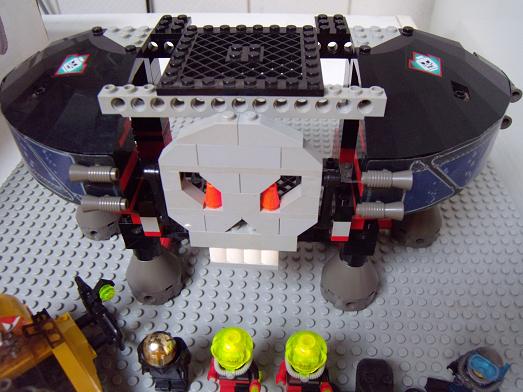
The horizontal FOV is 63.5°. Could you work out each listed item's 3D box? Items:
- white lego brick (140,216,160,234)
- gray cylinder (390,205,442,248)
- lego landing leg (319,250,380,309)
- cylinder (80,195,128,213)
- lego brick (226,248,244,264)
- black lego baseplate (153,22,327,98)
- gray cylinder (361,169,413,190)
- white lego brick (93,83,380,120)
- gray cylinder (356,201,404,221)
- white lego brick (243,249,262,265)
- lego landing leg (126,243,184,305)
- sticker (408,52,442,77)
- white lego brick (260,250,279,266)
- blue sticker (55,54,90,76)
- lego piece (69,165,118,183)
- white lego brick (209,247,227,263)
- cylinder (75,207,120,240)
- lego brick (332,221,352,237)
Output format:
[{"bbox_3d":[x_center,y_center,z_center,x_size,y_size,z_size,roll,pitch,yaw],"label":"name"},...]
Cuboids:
[{"bbox_3d":[-0.052,0.011,0.201,0.008,0.010,0.008,1,42,3],"label":"white lego brick"},{"bbox_3d":[0.101,0.012,0.270,0.032,0.029,0.032,1,42,3],"label":"gray cylinder"},{"bbox_3d":[0.051,0.043,0.239,0.032,0.027,0.032,1,41,3],"label":"lego landing leg"},{"bbox_3d":[-0.065,0.003,0.175,0.020,0.008,0.008,1,41,3],"label":"cylinder"},{"bbox_3d":[-0.012,0.026,0.201,0.008,0.010,0.008,1,42,3],"label":"lego brick"},{"bbox_3d":[-0.007,-0.061,0.184,0.064,0.005,0.064,1,41,3],"label":"black lego baseplate"},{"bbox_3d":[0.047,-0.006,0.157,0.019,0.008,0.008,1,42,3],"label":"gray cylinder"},{"bbox_3d":[-0.008,-0.038,0.167,0.112,0.011,0.008,1,41,3],"label":"white lego brick"},{"bbox_3d":[0.048,0.005,0.171,0.019,0.008,0.008,1,41,3],"label":"gray cylinder"},{"bbox_3d":[-0.004,0.026,0.201,0.008,0.010,0.008,1,42,3],"label":"white lego brick"},{"bbox_3d":[-0.062,0.041,0.245,0.032,0.027,0.032,1,41,3],"label":"lego landing leg"},{"bbox_3d":[0.071,-0.056,0.182,0.019,0.001,0.018,-32,63,-30],"label":"sticker"},{"bbox_3d":[0.004,0.026,0.200,0.008,0.010,0.008,1,42,3],"label":"white lego brick"},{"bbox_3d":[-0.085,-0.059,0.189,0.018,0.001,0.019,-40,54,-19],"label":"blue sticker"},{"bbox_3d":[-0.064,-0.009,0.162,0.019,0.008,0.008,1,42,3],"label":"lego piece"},{"bbox_3d":[-0.020,0.026,0.202,0.008,0.010,0.008,1,41,3],"label":"white lego brick"},{"bbox_3d":[-0.108,0.009,0.283,0.032,0.027,0.032,1,41,3],"label":"cylinder"},{"bbox_3d":[0.037,0.013,0.198,0.008,0.010,0.008,1,41,3],"label":"lego brick"}]

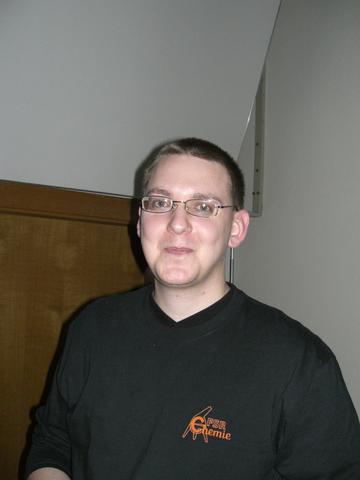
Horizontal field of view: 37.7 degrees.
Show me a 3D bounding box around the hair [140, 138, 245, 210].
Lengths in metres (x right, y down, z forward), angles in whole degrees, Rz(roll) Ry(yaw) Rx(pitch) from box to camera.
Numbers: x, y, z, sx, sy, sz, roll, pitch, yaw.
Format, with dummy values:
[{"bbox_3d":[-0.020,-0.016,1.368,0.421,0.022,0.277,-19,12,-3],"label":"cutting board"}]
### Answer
[{"bbox_3d":[0.022,-0.092,0.835,0.163,0.145,0.190,4,1,14],"label":"hair"}]

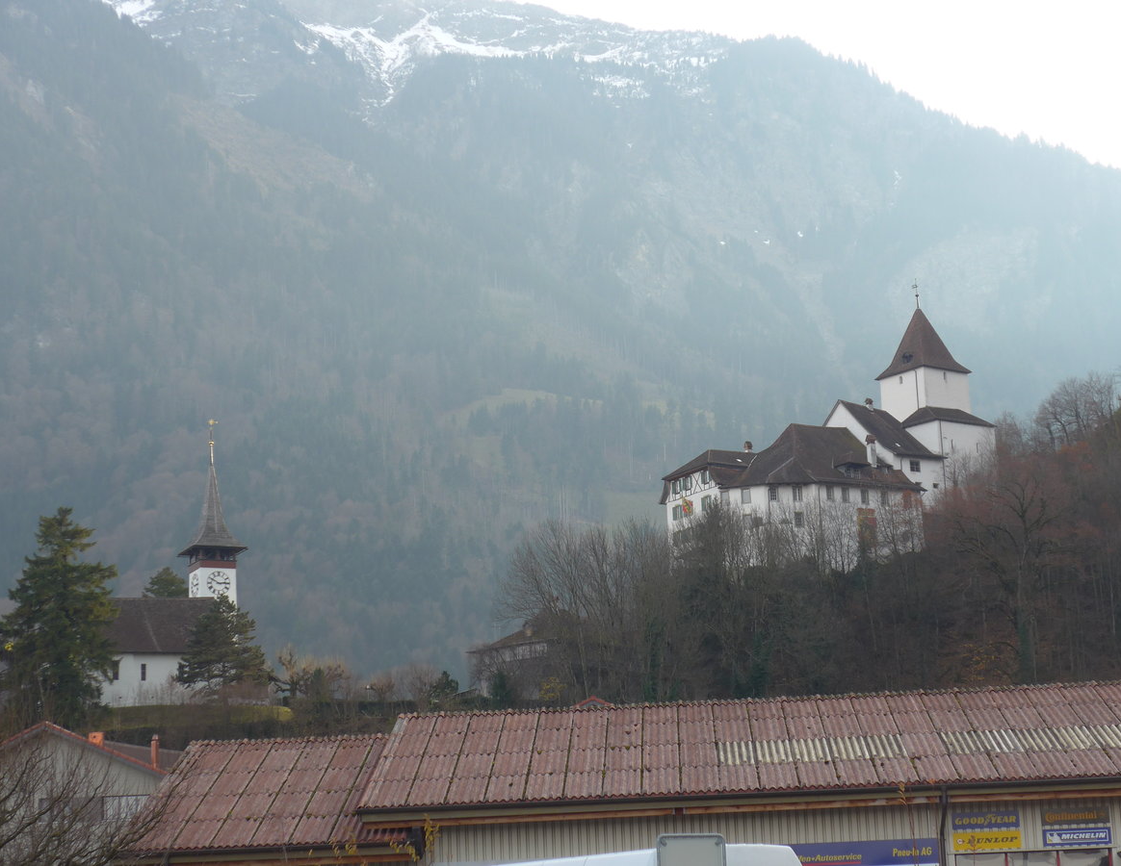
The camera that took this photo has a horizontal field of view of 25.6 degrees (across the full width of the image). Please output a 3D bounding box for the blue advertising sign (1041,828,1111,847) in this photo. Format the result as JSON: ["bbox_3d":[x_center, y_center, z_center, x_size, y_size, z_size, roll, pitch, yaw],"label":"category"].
[{"bbox_3d":[11.494,8.988,54.900,1.510,0.380,0.030,-3,-11,7],"label":"blue advertising sign"}]

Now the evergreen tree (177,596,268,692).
[{"bbox_3d":[-42.398,26.814,310.818,11.000,12.391,11.000,-2,-11,0],"label":"evergreen tree"}]

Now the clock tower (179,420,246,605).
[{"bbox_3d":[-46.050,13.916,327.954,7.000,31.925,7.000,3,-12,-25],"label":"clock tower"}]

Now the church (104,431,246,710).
[{"bbox_3d":[-52.072,17.910,327.000,20.000,38.000,13.000,3,-12,-25],"label":"church"}]

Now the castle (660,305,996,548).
[{"bbox_3d":[37.998,0.341,350.000,31.000,36.000,33.000,5,-13,-32],"label":"castle"}]

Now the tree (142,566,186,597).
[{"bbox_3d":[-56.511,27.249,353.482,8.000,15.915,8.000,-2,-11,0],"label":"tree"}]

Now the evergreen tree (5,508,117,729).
[{"bbox_3d":[-60.149,22.505,297.499,12.500,26.213,12.500,-2,-11,0],"label":"evergreen tree"}]

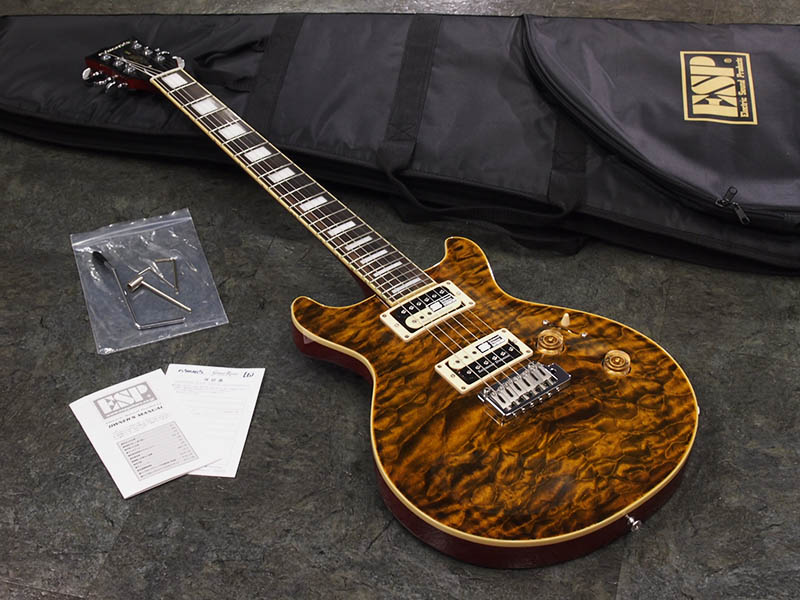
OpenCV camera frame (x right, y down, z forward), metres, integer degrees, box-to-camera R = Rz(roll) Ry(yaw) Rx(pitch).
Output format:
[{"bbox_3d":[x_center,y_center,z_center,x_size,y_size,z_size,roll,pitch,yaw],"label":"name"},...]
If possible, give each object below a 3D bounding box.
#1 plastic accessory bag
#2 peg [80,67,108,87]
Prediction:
[{"bbox_3d":[-0.281,-0.030,1.585,0.142,0.014,0.204,-13,44,-15],"label":"plastic accessory bag"},{"bbox_3d":[-0.393,-0.289,1.845,0.034,0.020,0.018,-27,49,-27],"label":"peg"}]

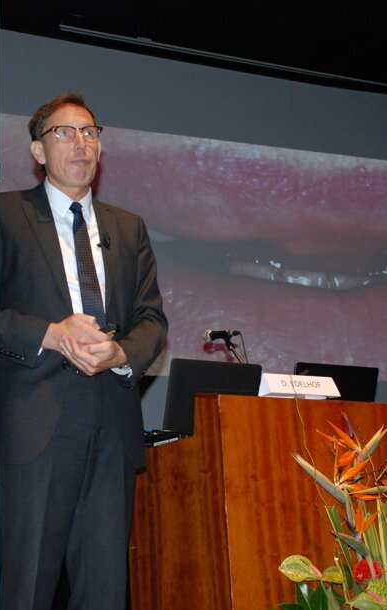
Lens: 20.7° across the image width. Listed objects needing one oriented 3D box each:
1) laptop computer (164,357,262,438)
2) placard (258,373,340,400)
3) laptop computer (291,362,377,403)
[{"bbox_3d":[0.006,0.360,3.783,0.376,0.258,0.333,6,-17,-31],"label":"laptop computer"},{"bbox_3d":[0.362,0.278,3.627,0.297,0.075,0.073,6,-17,-31],"label":"placard"},{"bbox_3d":[0.438,0.380,3.892,0.383,0.260,0.336,6,-17,-31],"label":"laptop computer"}]

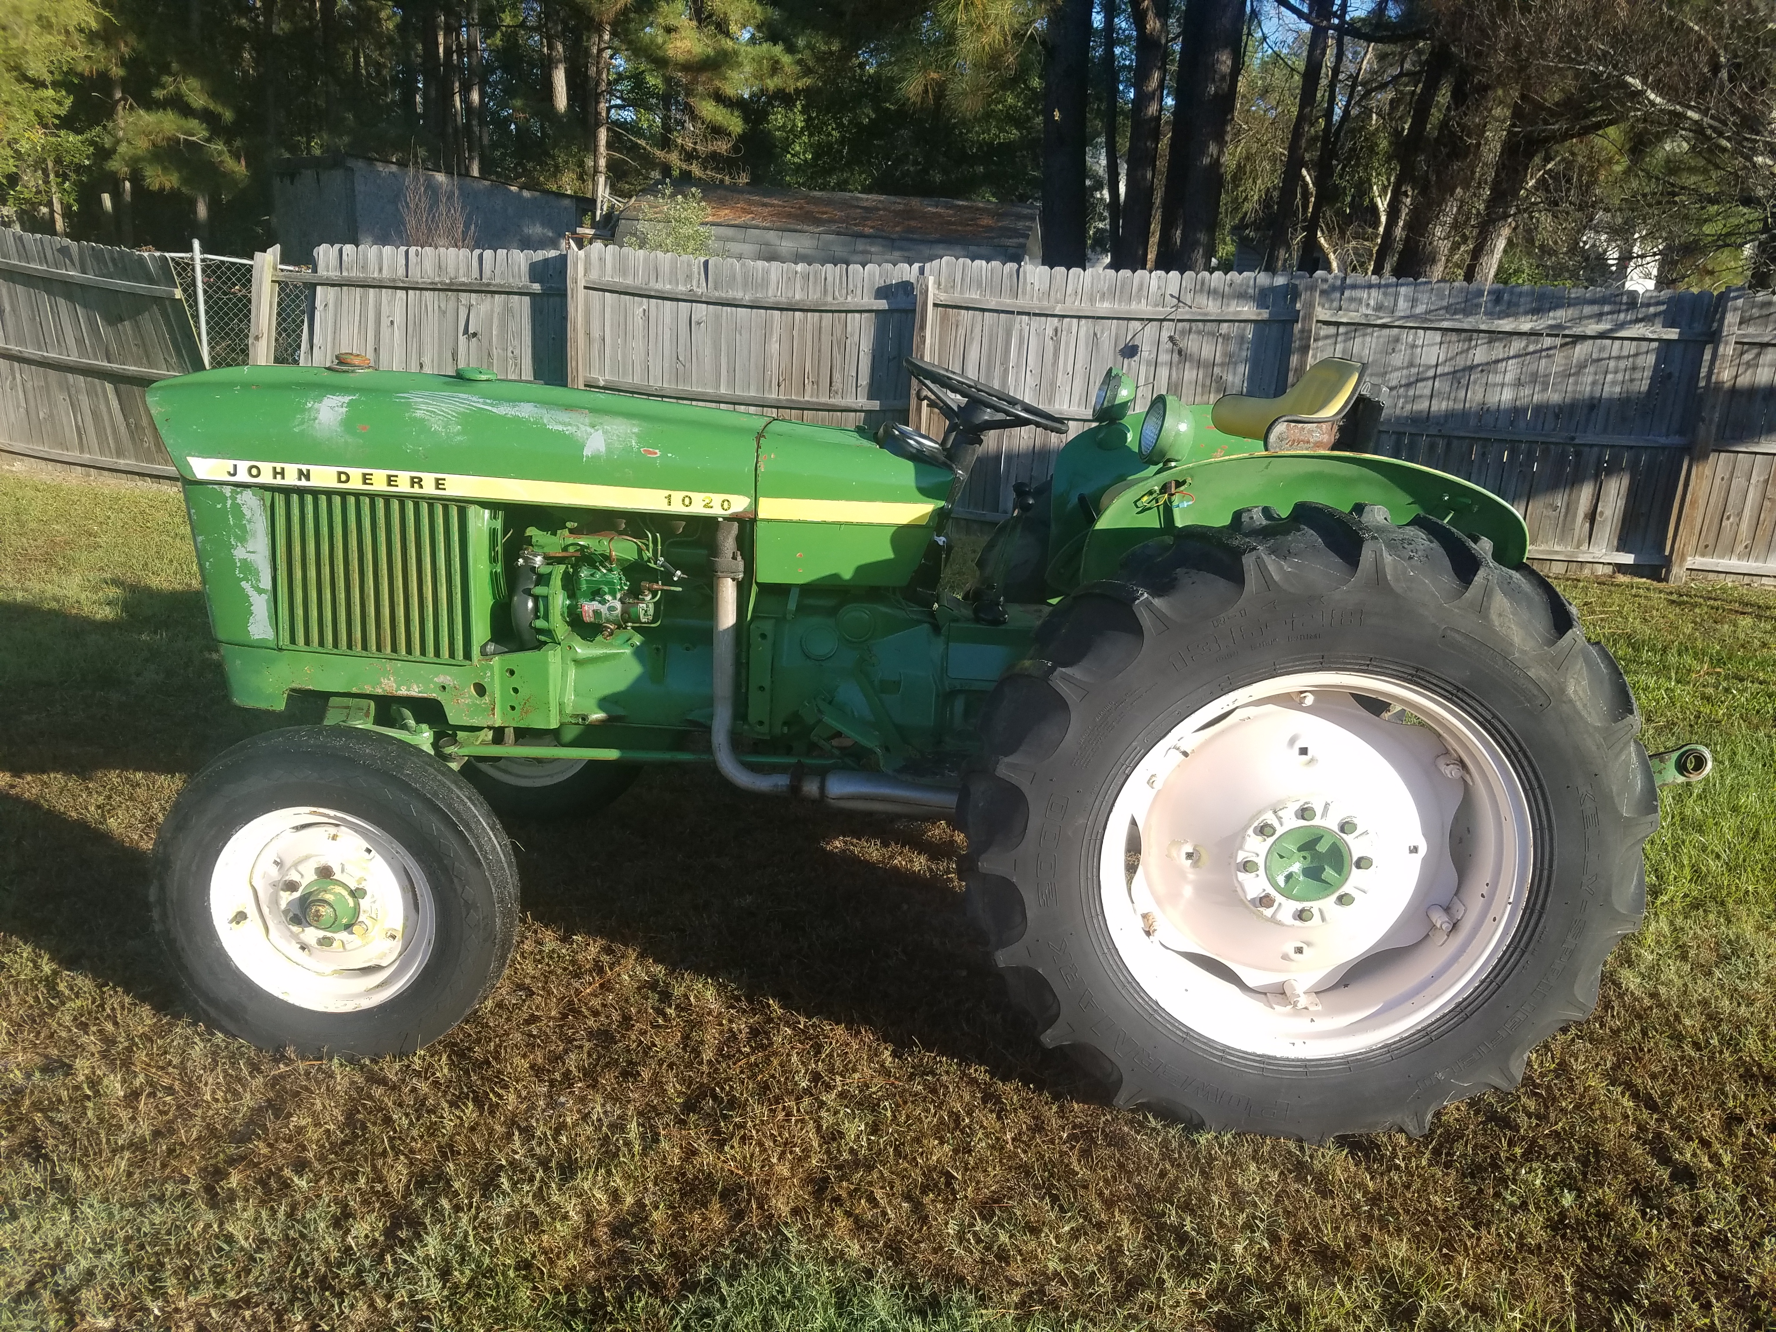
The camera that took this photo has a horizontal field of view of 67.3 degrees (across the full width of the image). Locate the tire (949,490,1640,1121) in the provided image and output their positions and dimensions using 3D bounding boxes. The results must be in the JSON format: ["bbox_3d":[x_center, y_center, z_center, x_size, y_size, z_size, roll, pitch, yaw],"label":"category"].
[{"bbox_3d":[0.786,0.333,2.579,1.300,1.300,0.360,3,17,3],"label":"tire"}]

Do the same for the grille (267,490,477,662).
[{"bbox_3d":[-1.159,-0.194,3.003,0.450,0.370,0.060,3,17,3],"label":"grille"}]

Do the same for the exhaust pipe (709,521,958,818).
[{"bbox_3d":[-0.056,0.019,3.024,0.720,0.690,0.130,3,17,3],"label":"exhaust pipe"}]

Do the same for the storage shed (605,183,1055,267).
[{"bbox_3d":[-0.453,-3.079,12.284,3.550,2.520,2.400,6,16,10],"label":"storage shed"}]

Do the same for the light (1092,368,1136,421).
[{"bbox_3d":[0.580,-0.687,3.390,0.110,0.140,0.135,1,17,-6],"label":"light"}]

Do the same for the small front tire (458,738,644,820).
[{"bbox_3d":[-1.069,0.113,4.004,0.740,0.740,0.180,3,17,3],"label":"small front tire"}]

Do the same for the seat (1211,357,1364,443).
[{"bbox_3d":[0.894,-0.582,3.004,0.400,0.250,0.470,3,17,3],"label":"seat"}]

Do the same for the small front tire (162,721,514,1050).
[{"bbox_3d":[-1.145,0.479,2.780,0.740,0.740,0.180,3,17,3],"label":"small front tire"}]

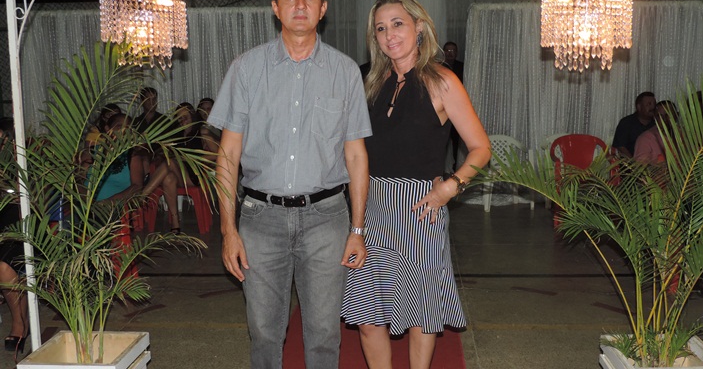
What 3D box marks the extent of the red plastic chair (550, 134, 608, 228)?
[{"bbox_3d":[2.084,-0.038,7.370,0.570,0.800,0.560,0,7,9],"label":"red plastic chair"}]

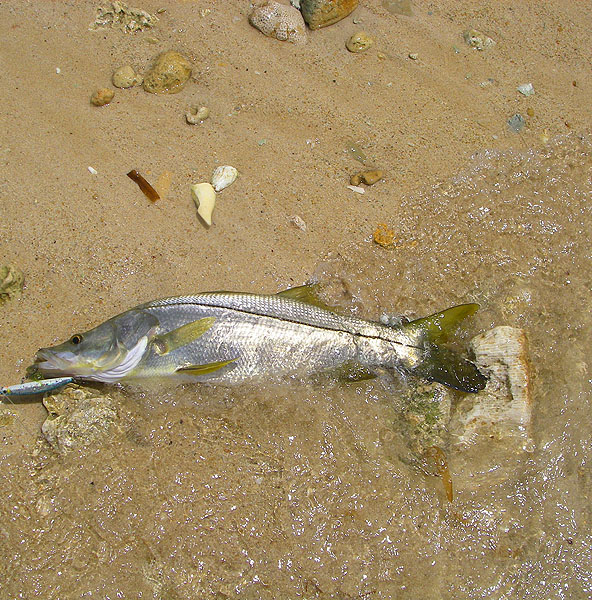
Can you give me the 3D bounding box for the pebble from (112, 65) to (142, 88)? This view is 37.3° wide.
[{"bbox_3d":[-0.308,-0.409,1.604,0.056,0.033,0.047,0,64,0],"label":"pebble"}]

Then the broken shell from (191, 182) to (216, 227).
[{"bbox_3d":[-0.150,-0.163,1.492,0.036,0.014,0.083,-14,65,-7],"label":"broken shell"}]

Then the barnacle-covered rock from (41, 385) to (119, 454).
[{"bbox_3d":[-0.323,0.177,1.309,0.119,0.060,0.097,0,64,0],"label":"barnacle-covered rock"}]

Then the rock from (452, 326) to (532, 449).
[{"bbox_3d":[0.293,0.129,1.324,0.123,0.075,0.180,0,64,0],"label":"rock"}]

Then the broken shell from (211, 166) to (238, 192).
[{"bbox_3d":[-0.117,-0.197,1.435,0.034,0.015,0.049,24,67,11],"label":"broken shell"}]

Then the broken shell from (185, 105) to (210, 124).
[{"bbox_3d":[-0.176,-0.330,1.571,0.043,0.020,0.034,0,64,0],"label":"broken shell"}]

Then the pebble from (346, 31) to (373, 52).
[{"bbox_3d":[0.112,-0.455,1.552,0.046,0.027,0.039,-18,66,-8],"label":"pebble"}]

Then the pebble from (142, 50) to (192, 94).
[{"bbox_3d":[-0.222,-0.393,1.515,0.070,0.048,0.088,40,71,17],"label":"pebble"}]

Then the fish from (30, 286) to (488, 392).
[{"bbox_3d":[-0.058,0.051,1.348,0.694,0.085,0.171,0,64,0],"label":"fish"}]

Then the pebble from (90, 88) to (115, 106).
[{"bbox_3d":[-0.337,-0.352,1.529,0.043,0.025,0.030,-26,68,-11],"label":"pebble"}]

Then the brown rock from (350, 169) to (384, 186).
[{"bbox_3d":[0.118,-0.203,1.465,0.049,0.018,0.022,-18,65,-9],"label":"brown rock"}]

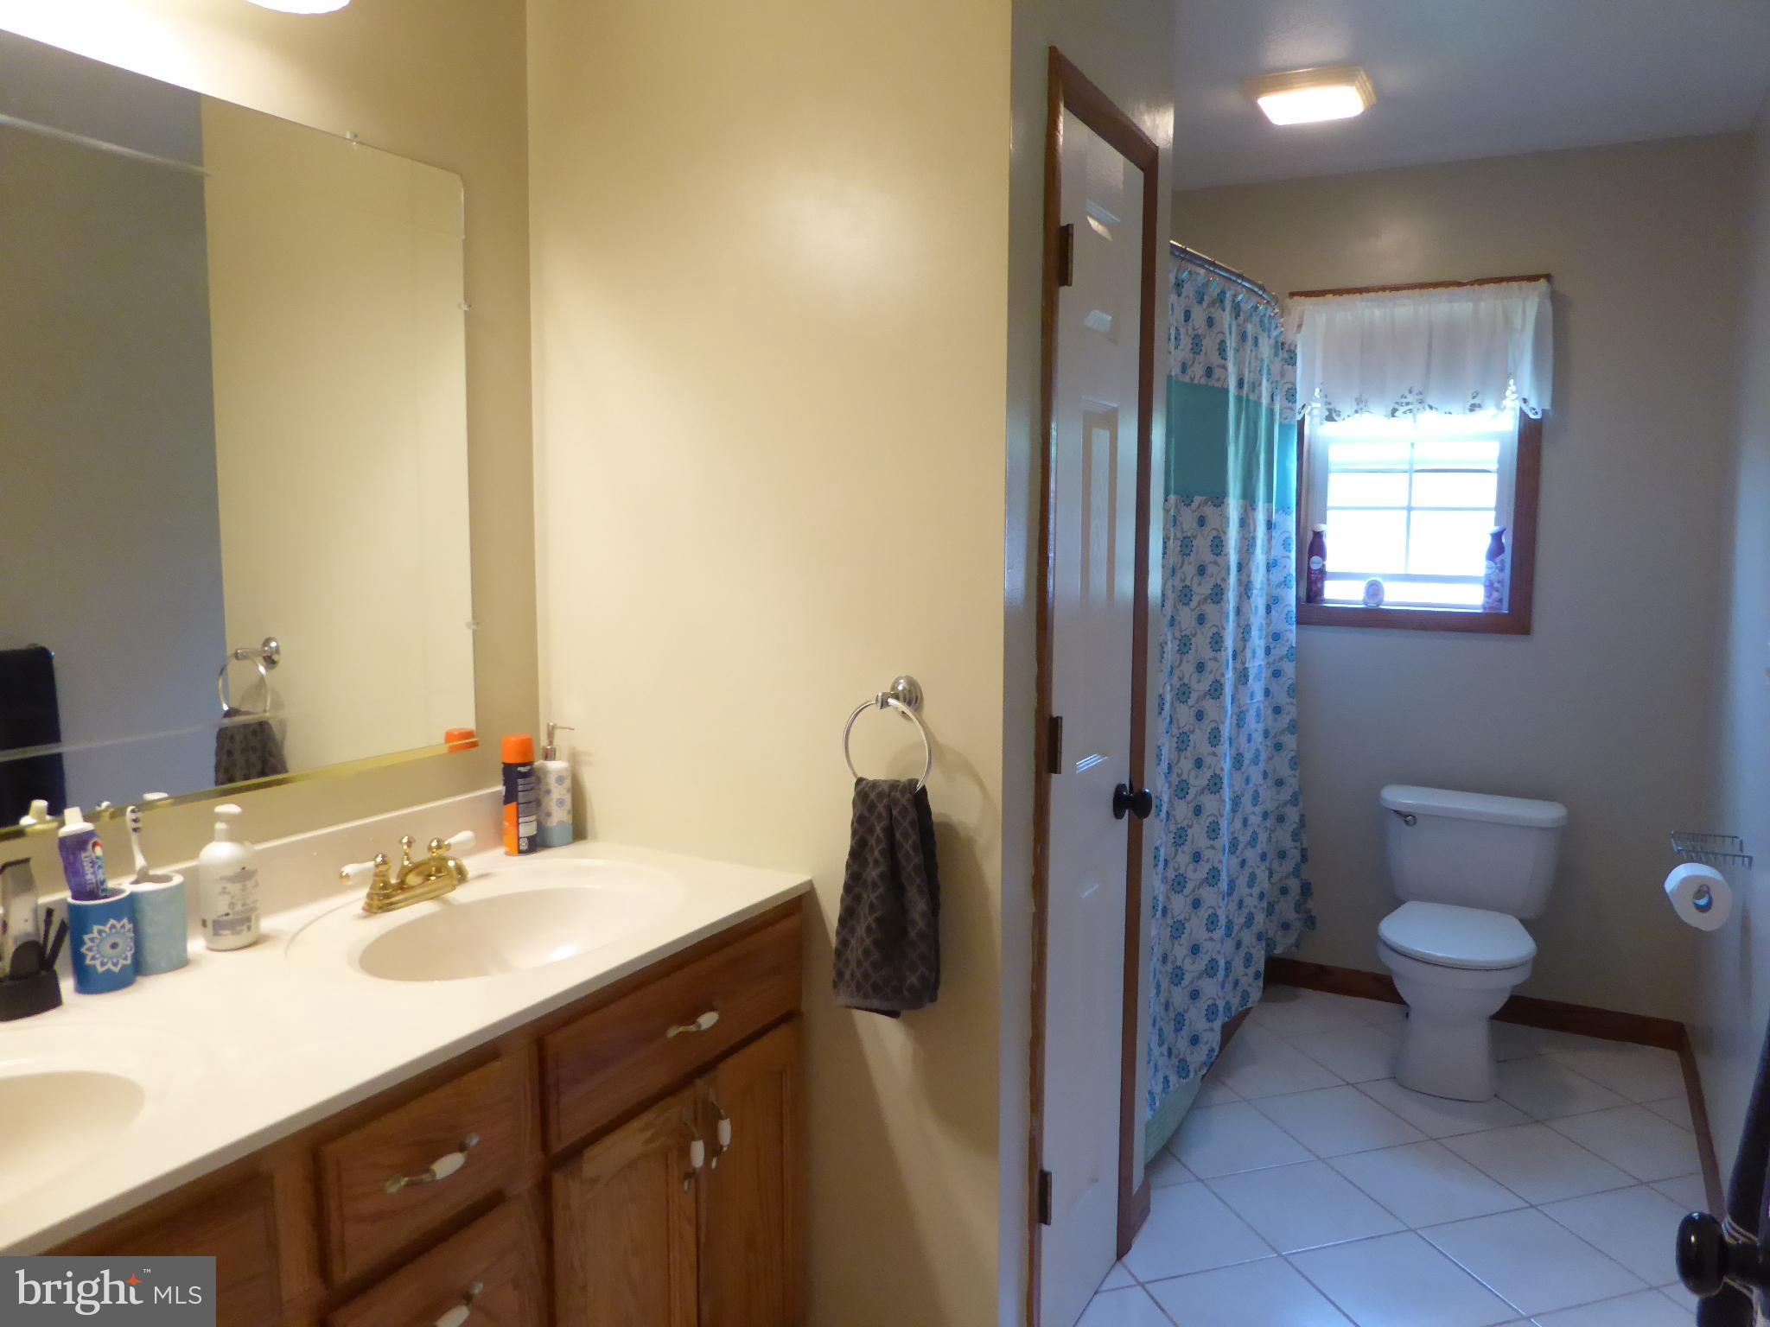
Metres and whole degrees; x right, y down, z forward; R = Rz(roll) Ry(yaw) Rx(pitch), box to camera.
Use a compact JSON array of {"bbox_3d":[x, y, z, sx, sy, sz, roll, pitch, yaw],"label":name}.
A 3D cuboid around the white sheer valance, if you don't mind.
[{"bbox_3d":[1.485,-0.874,3.449,0.670,0.362,0.075,3,7,29],"label":"white sheer valance"}]

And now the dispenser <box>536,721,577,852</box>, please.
[{"bbox_3d":[-0.585,0.209,2.150,0.091,0.214,0.077,2,6,17],"label":"dispenser"}]

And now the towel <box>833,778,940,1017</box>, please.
[{"bbox_3d":[0.000,0.351,1.818,0.172,0.362,0.080,3,7,29],"label":"towel"}]

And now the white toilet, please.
[{"bbox_3d":[1.513,0.729,3.231,0.460,0.685,0.700,3,7,29],"label":"white toilet"}]

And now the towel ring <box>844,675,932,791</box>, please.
[{"bbox_3d":[0.017,0.107,1.810,0.150,0.178,0.075,3,7,29],"label":"towel ring"}]

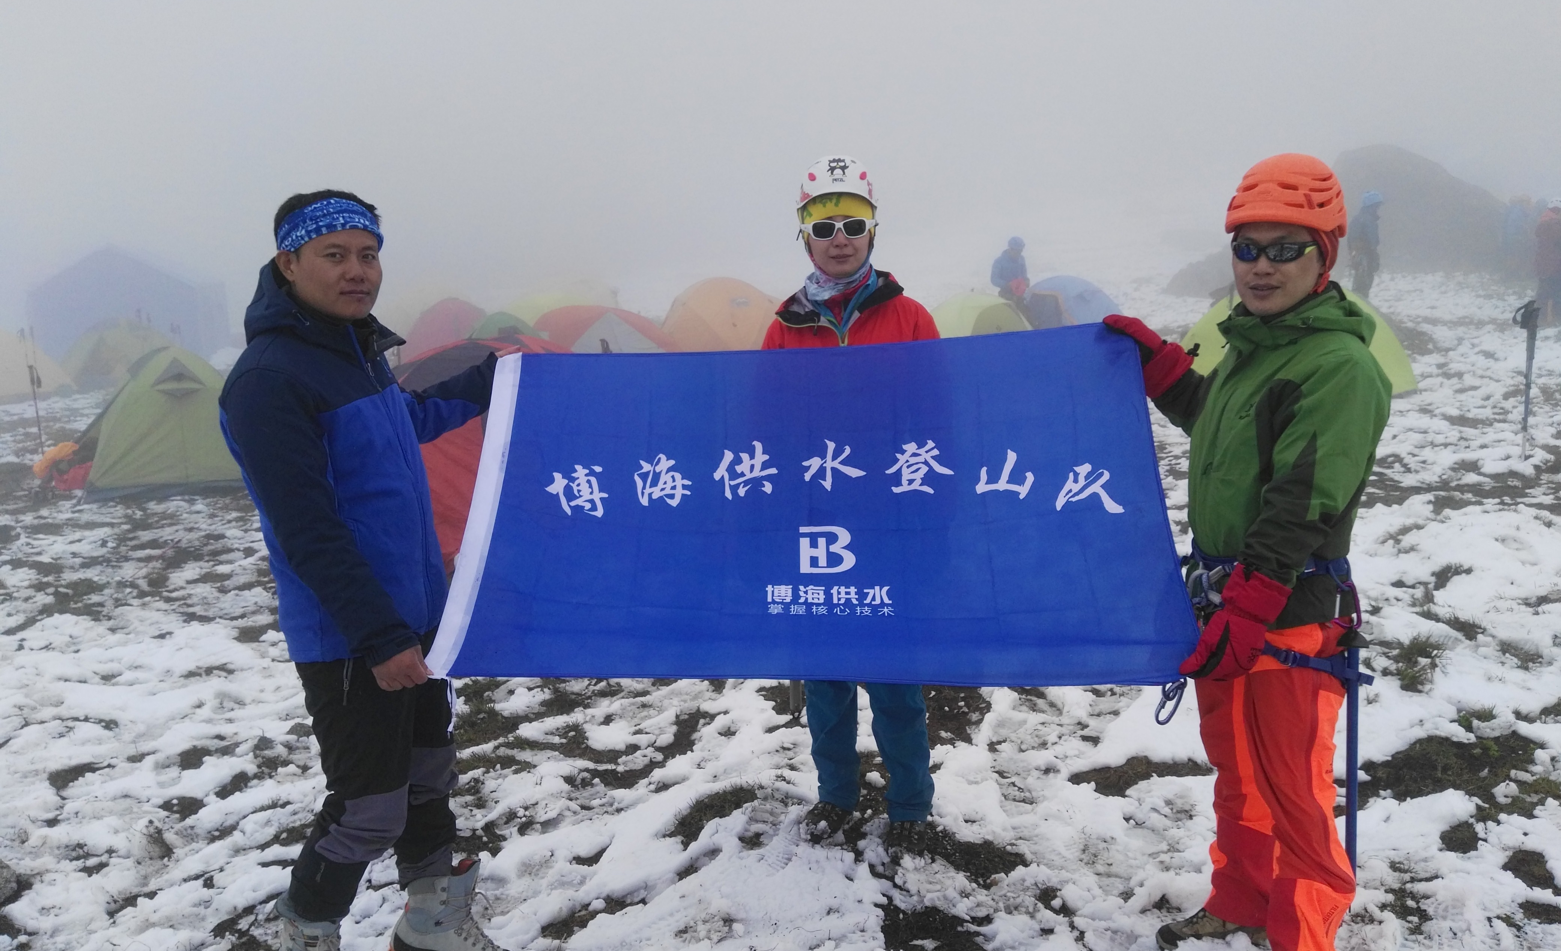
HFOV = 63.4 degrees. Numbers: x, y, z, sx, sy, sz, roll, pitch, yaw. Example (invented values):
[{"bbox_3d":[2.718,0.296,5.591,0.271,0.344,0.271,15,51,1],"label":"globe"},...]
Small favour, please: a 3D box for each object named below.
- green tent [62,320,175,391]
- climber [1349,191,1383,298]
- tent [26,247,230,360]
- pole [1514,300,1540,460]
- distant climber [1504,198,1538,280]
[{"bbox_3d":[-9.975,-1.895,19.489,1.900,1.080,1.800,-4,13,-15],"label":"green tent"},{"bbox_3d":[7.417,-2.696,16.000,0.400,1.750,0.480,1,7,19],"label":"climber"},{"bbox_3d":[-14.962,-4.087,29.412,3.500,2.550,4.000,-3,12,-12],"label":"tent"},{"bbox_3d":[4.729,-0.603,8.000,0.120,1.020,0.080,-1,7,0],"label":"pole"},{"bbox_3d":[14.656,-4.720,25.000,0.420,1.720,0.550,6,14,29],"label":"distant climber"}]

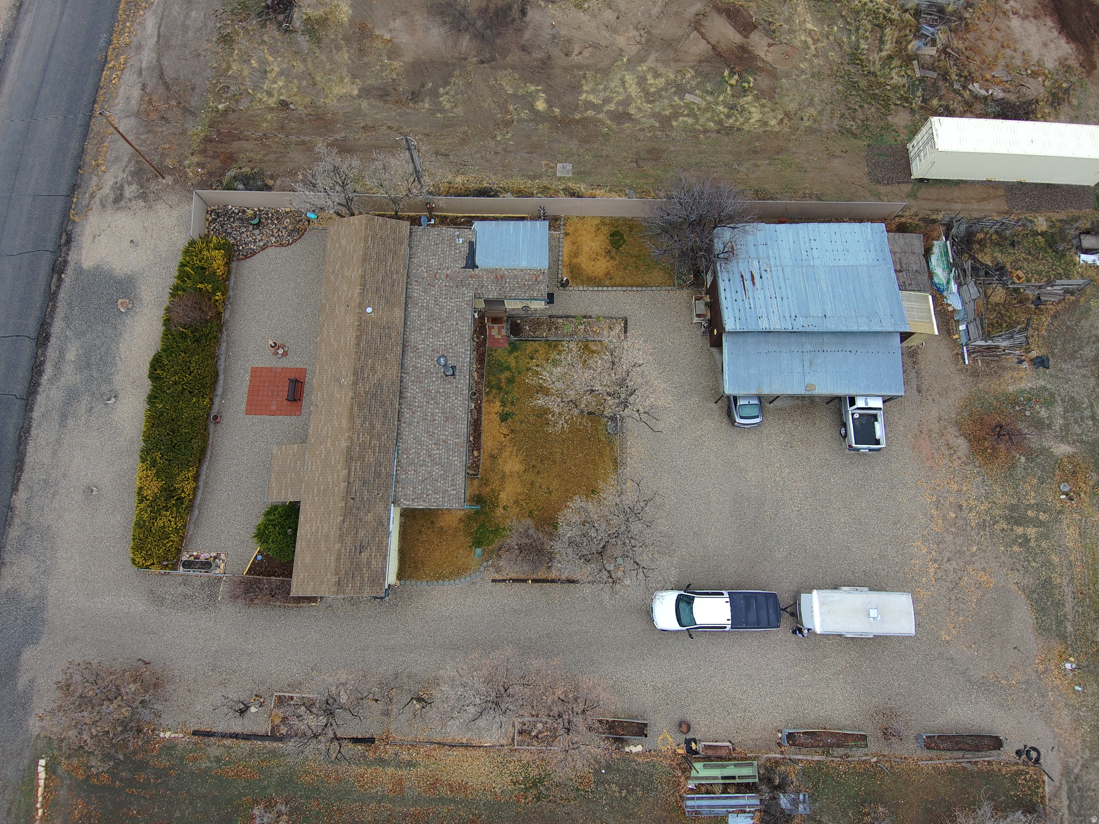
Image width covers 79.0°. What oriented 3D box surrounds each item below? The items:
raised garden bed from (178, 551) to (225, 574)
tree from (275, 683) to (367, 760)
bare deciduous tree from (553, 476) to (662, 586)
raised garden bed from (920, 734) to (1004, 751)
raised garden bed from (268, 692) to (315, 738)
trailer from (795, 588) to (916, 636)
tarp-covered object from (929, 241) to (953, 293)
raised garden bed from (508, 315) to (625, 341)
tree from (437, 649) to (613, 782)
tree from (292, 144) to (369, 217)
[{"bbox_3d":[-19.218,8.284,36.710,2.540,0.600,1.300,4,75,0],"label":"raised garden bed"},{"bbox_3d":[-11.236,15.348,33.146,4.356,3.500,3.564,0,75,-1],"label":"tree"},{"bbox_3d":[3.096,6.491,35.627,5.900,4.800,5.720,0,76,-1],"label":"bare deciduous tree"},{"bbox_3d":[21.815,17.543,35.386,4.250,0.550,0.820,0,76,-1],"label":"raised garden bed"},{"bbox_3d":[-13.448,16.104,35.335,2.500,0.320,2.200,3,76,0],"label":"raised garden bed"},{"bbox_3d":[16.122,10.656,35.440,5.494,2.550,2.455,2,75,-1],"label":"trailer"},{"bbox_3d":[24.468,-9.040,41.889,1.150,1.100,3.150,2,75,-1],"label":"tarp-covered object"},{"bbox_3d":[1.055,-5.122,40.785,7.200,0.300,1.670,1,75,-1],"label":"raised garden bed"},{"bbox_3d":[-1.077,14.739,32.849,8.514,4.800,5.841,0,75,-1],"label":"tree"},{"bbox_3d":[-13.017,-13.756,40.139,4.200,5.200,4.100,0,76,-1],"label":"tree"}]

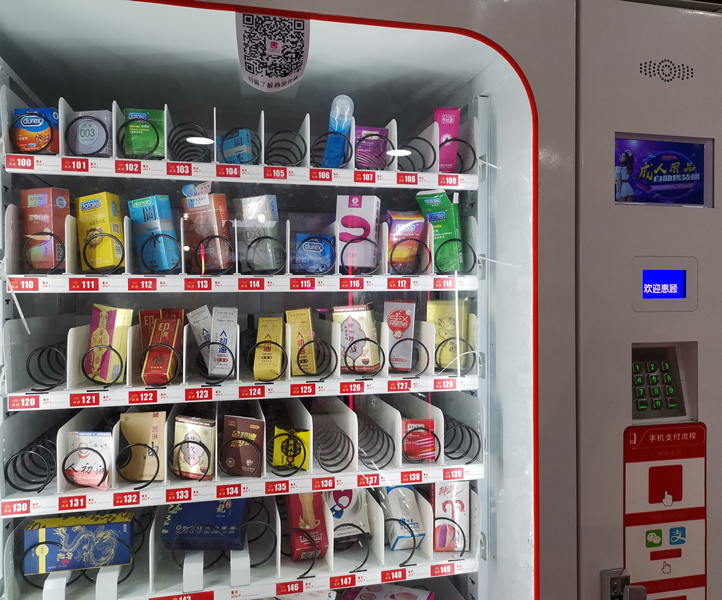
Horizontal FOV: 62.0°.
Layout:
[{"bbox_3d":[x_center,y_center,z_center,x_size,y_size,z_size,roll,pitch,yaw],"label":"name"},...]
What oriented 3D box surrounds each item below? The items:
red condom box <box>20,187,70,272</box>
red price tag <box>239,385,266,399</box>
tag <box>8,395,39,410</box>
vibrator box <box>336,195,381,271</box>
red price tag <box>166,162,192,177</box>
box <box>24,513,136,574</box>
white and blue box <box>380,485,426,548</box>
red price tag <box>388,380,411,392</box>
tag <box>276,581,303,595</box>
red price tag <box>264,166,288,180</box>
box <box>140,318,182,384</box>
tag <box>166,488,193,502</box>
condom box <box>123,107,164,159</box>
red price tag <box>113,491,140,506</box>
[{"bbox_3d":[-0.469,-0.106,0.897,0.062,0.116,0.031,1,4,23],"label":"red condom box"},{"bbox_3d":[-0.188,0.160,1.037,0.044,0.020,0.002,0,1,-14],"label":"red price tag"},{"bbox_3d":[-0.511,0.155,0.912,0.039,0.019,0.002,0,0,-14],"label":"tag"},{"bbox_3d":[-0.006,-0.120,1.073,0.069,0.124,0.042,3,0,16],"label":"vibrator box"},{"bbox_3d":[-0.277,-0.199,0.916,0.036,0.018,0.004,0,1,-14],"label":"red price tag"},{"bbox_3d":[-0.468,0.407,1.007,0.160,0.072,0.047,0,-1,-14],"label":"box"},{"bbox_3d":[0.079,0.419,1.180,0.054,0.055,0.120,0,43,-15],"label":"white and blue box"},{"bbox_3d":[0.063,0.140,0.977,0.039,0.018,0.002,0,1,-14],"label":"red price tag"},{"bbox_3d":[-0.112,0.453,0.946,0.042,0.018,0.002,0,1,-14],"label":"tag"},{"bbox_3d":[-0.141,-0.210,1.000,0.039,0.019,0.002,0,0,-14],"label":"red price tag"},{"bbox_3d":[-0.337,0.089,1.027,0.043,0.117,0.031,-1,-41,-1],"label":"box"},{"bbox_3d":[-0.297,0.319,0.982,0.040,0.020,0.002,0,1,-14],"label":"tag"},{"bbox_3d":[-0.328,-0.252,0.912,0.054,0.068,0.021,0,5,-10],"label":"condom box"},{"bbox_3d":[-0.342,0.292,0.879,0.036,0.018,0.004,0,1,-14],"label":"red price tag"}]

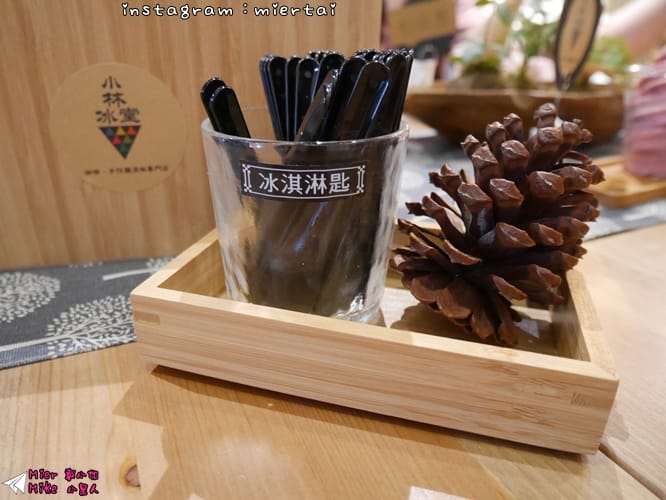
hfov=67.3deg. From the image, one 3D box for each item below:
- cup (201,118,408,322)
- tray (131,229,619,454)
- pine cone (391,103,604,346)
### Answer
[{"bbox_3d":[-0.013,-0.017,0.245,0.091,0.089,0.091,0,25,0],"label":"cup"},{"bbox_3d":[0.020,0.021,0.240,0.183,0.033,0.117,7,26,15],"label":"tray"},{"bbox_3d":[0.066,-0.008,0.211,0.077,0.099,0.077,18,22,9],"label":"pine cone"}]

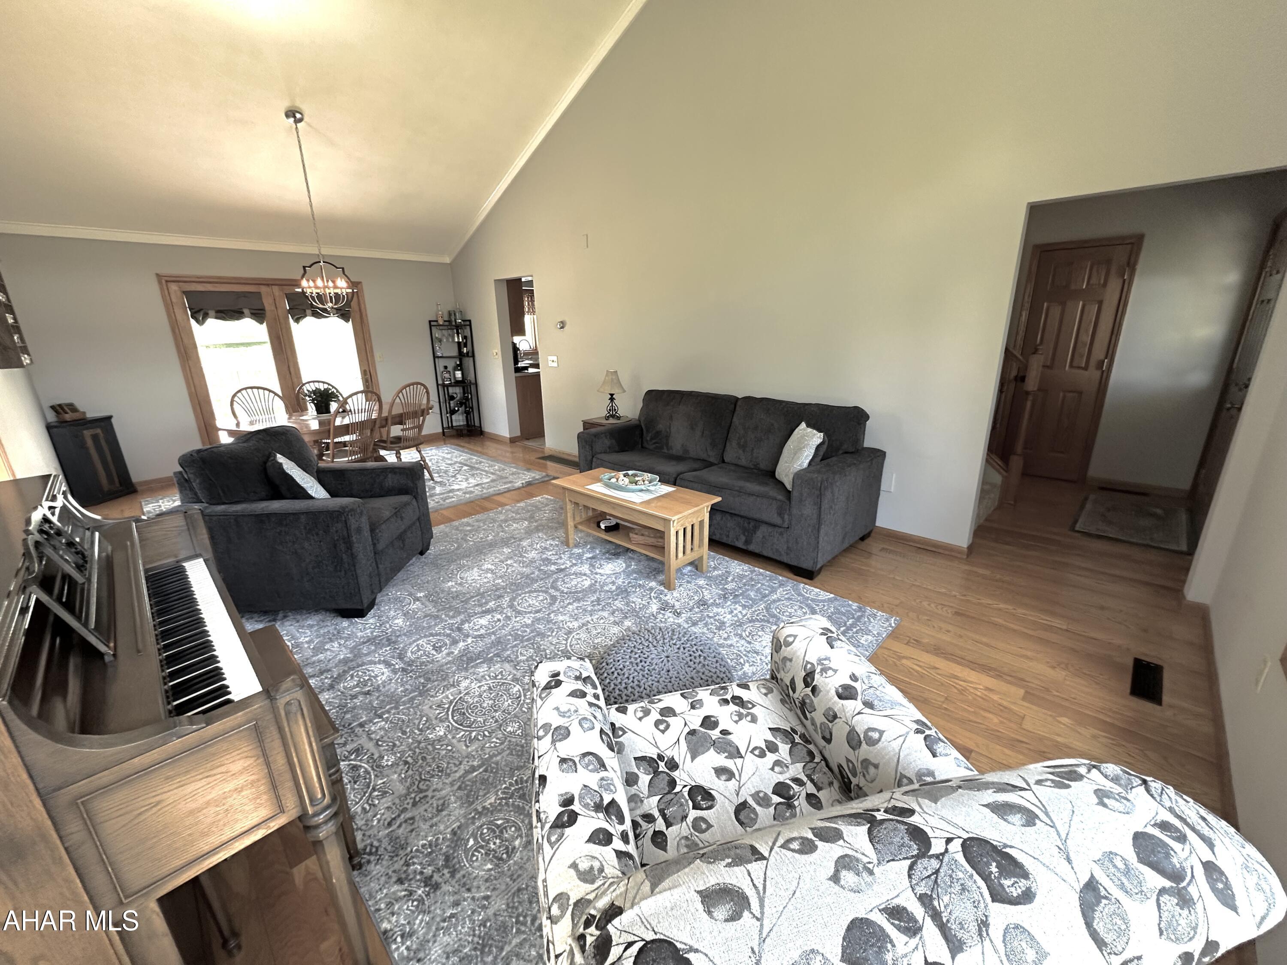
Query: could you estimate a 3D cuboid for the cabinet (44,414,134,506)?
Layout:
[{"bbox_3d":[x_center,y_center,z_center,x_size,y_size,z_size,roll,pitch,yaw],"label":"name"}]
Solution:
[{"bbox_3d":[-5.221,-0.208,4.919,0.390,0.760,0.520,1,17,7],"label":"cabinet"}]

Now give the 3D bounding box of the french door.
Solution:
[{"bbox_3d":[-4.153,-1.286,6.133,0.120,2.090,1.920,15,23,43],"label":"french door"}]

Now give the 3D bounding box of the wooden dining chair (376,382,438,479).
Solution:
[{"bbox_3d":[-2.413,-0.468,5.135,0.560,1.020,0.500,5,18,19],"label":"wooden dining chair"}]

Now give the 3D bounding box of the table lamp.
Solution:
[{"bbox_3d":[-0.313,-0.867,5.149,0.290,0.485,0.290,-1,17,0],"label":"table lamp"}]

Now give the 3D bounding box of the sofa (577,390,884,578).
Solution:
[{"bbox_3d":[0.563,-0.179,4.016,2.170,0.970,0.970,15,23,42],"label":"sofa"}]

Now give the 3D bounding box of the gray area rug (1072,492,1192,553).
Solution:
[{"bbox_3d":[3.696,0.283,3.922,0.660,0.012,1.140,15,23,43],"label":"gray area rug"}]

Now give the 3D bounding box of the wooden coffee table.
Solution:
[{"bbox_3d":[-0.069,0.275,3.410,1.090,0.480,0.455,15,23,42],"label":"wooden coffee table"}]

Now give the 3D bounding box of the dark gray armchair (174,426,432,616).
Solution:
[{"bbox_3d":[-1.997,0.149,3.155,0.940,0.960,0.980,-1,17,0],"label":"dark gray armchair"}]

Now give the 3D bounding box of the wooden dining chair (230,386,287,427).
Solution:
[{"bbox_3d":[-3.382,-0.378,4.910,0.560,1.020,0.500,5,18,21],"label":"wooden dining chair"}]

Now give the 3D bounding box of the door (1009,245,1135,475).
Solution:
[{"bbox_3d":[3.775,-1.034,4.718,0.680,2.060,0.090,15,23,42],"label":"door"}]

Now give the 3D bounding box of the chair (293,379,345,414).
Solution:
[{"bbox_3d":[-3.176,-0.518,5.354,0.550,1.000,0.480,15,23,42],"label":"chair"}]

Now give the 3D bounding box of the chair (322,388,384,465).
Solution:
[{"bbox_3d":[-2.648,-0.311,4.632,0.560,1.020,0.500,5,18,19],"label":"chair"}]

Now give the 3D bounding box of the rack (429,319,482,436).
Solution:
[{"bbox_3d":[-2.659,-1.494,7.519,0.560,1.625,0.310,-1,17,0],"label":"rack"}]

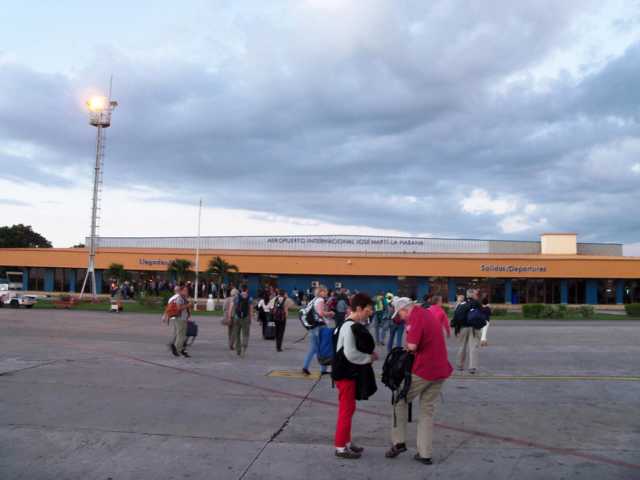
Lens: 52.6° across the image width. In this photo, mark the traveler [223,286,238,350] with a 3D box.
[{"bbox_3d":[-2.380,2.099,17.231,0.480,1.670,0.360,2,-5,-3],"label":"traveler"}]

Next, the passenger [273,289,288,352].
[{"bbox_3d":[-1.050,2.127,17.201,0.450,1.630,0.450,1,-4,3],"label":"passenger"}]

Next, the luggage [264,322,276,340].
[{"bbox_3d":[-1.567,2.879,20.691,0.380,0.620,0.270,1,-4,0],"label":"luggage"}]

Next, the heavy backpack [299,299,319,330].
[{"bbox_3d":[-0.215,1.447,12.655,0.300,0.560,0.340,14,-4,-16],"label":"heavy backpack"}]

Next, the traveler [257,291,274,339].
[{"bbox_3d":[-1.797,2.481,21.646,0.520,1.660,0.380,2,-5,-3],"label":"traveler"}]

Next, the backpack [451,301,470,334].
[{"bbox_3d":[2.974,1.624,13.650,0.400,0.650,0.300,1,-5,9],"label":"backpack"}]

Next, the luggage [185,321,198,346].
[{"bbox_3d":[-3.264,2.384,16.500,0.370,0.640,0.260,3,-5,-17],"label":"luggage"}]

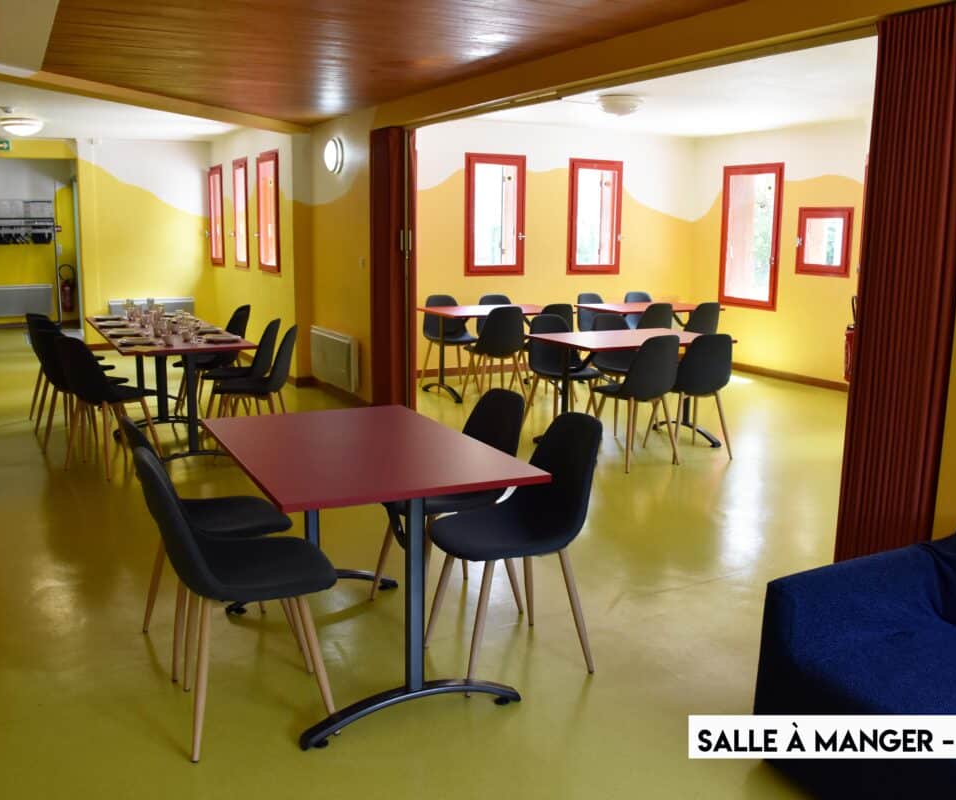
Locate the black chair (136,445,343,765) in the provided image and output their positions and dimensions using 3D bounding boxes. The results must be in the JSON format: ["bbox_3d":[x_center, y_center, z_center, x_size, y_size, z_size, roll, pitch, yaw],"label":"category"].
[{"bbox_3d":[-0.695,0.531,2.625,0.555,0.855,0.450,-4,11,-24],"label":"black chair"}]

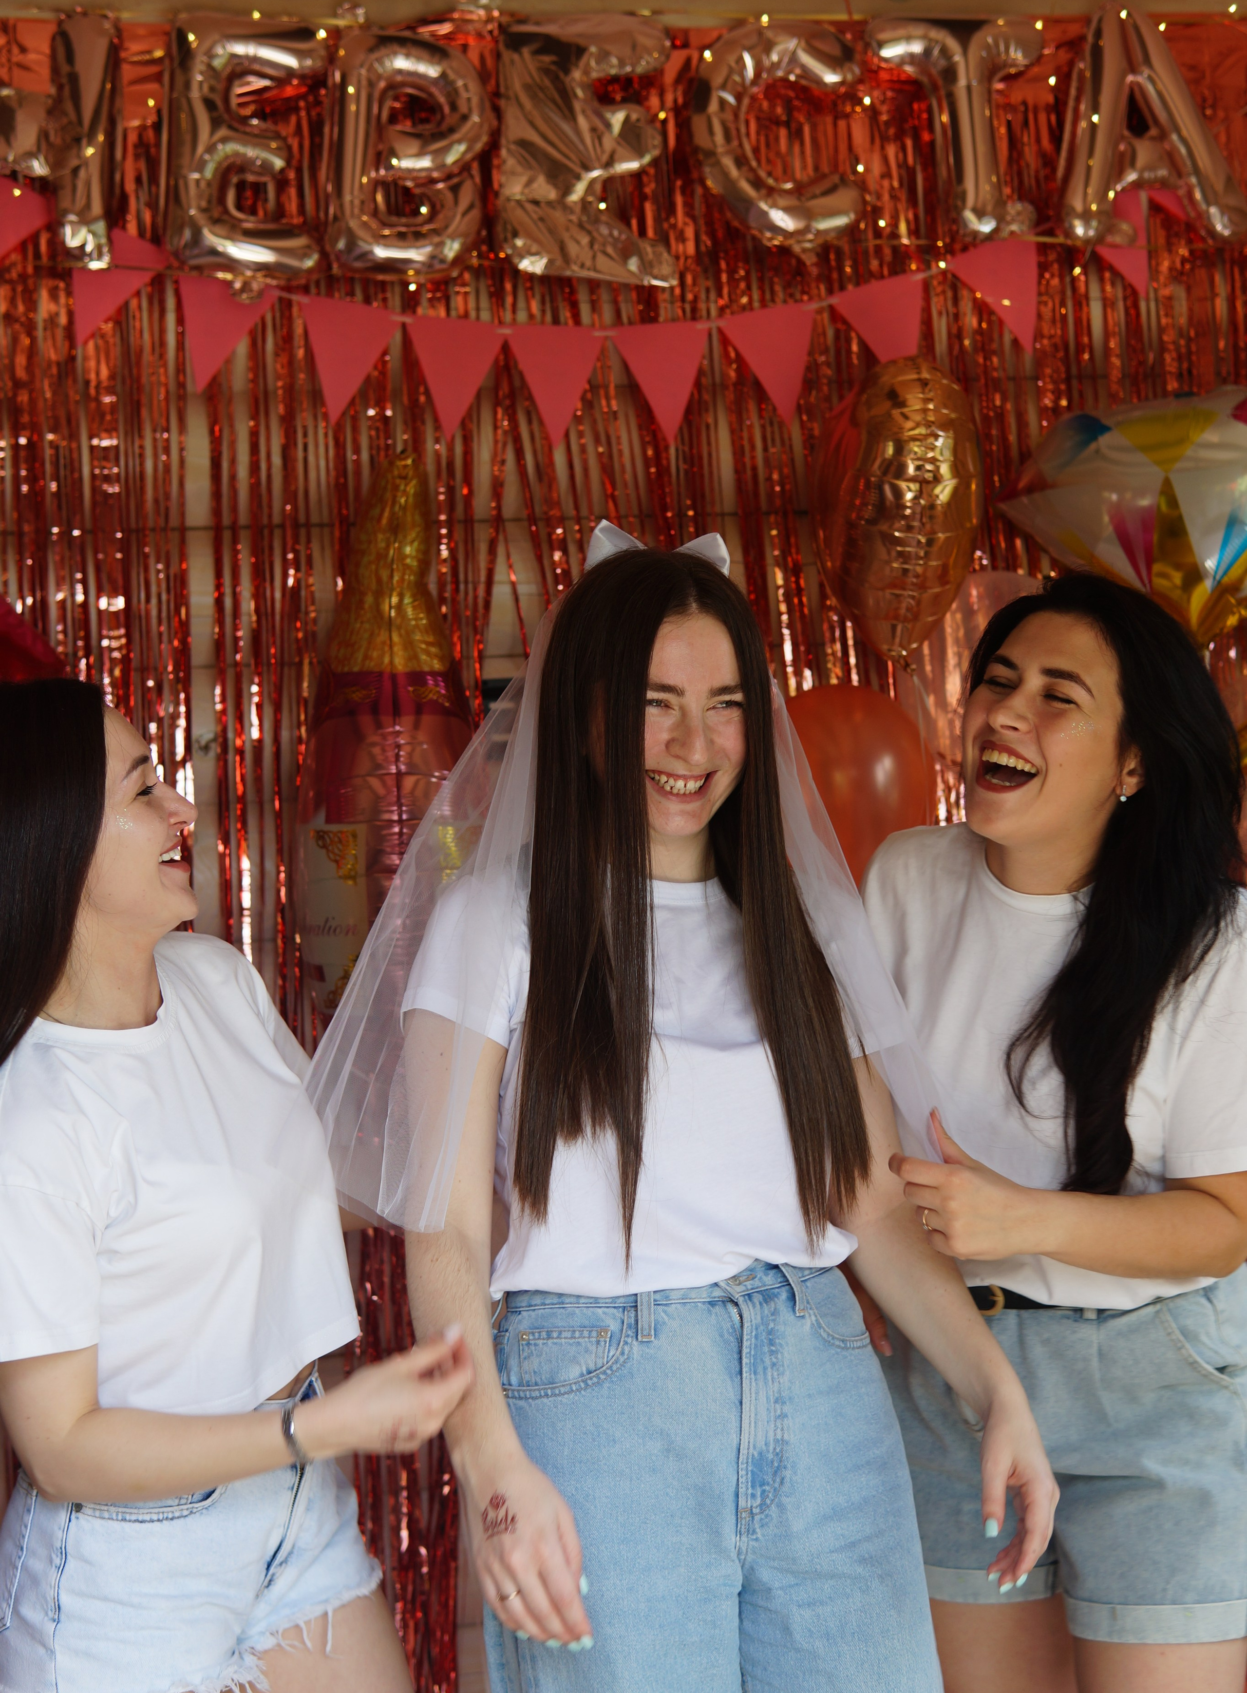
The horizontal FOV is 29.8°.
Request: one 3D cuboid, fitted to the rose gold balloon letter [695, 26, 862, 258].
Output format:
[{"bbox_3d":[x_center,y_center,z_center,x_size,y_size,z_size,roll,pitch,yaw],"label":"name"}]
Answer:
[{"bbox_3d":[0.210,-0.977,3.211,0.218,0.293,0.075,-3,-4,-9],"label":"rose gold balloon letter"}]

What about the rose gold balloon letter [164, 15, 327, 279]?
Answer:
[{"bbox_3d":[-0.502,-0.928,3.103,0.210,0.325,0.075,2,-4,-8],"label":"rose gold balloon letter"}]

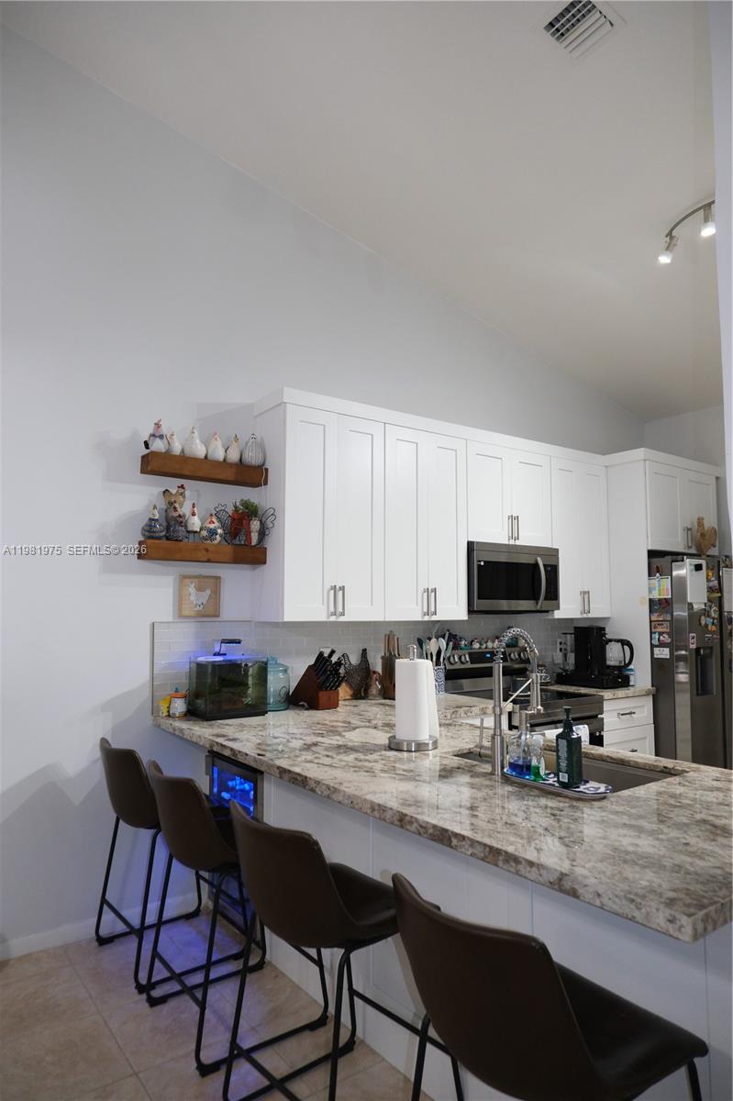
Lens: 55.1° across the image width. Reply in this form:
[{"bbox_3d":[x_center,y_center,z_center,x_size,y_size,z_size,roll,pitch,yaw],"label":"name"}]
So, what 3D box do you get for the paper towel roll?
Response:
[{"bbox_3d":[0.170,0.538,2.526,0.136,0.281,0.136,0,-5,0],"label":"paper towel roll"}]

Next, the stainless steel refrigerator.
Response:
[{"bbox_3d":[2.152,0.973,4.990,0.908,1.760,0.830,4,-6,-36],"label":"stainless steel refrigerator"}]

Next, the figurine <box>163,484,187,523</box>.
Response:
[{"bbox_3d":[-0.902,-0.168,3.317,0.126,0.266,0.101,-3,-5,30],"label":"figurine"}]

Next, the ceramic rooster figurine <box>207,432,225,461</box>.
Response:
[{"bbox_3d":[-0.740,-0.507,3.459,0.088,0.171,0.100,2,-5,-21],"label":"ceramic rooster figurine"}]

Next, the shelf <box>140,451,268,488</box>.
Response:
[{"bbox_3d":[-0.778,-0.387,3.427,0.600,0.080,0.140,4,-6,-36],"label":"shelf"}]

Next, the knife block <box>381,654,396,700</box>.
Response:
[{"bbox_3d":[0.156,0.711,3.980,0.110,0.250,0.130,4,-6,-36],"label":"knife block"}]

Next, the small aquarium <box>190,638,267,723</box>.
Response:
[{"bbox_3d":[-0.646,0.588,3.255,0.303,0.337,0.261,4,-6,-36],"label":"small aquarium"}]

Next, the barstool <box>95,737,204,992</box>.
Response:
[{"bbox_3d":[-0.812,1.227,2.966,0.505,0.882,0.485,4,-6,-36],"label":"barstool"}]

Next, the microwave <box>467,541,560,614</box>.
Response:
[{"bbox_3d":[0.824,0.181,4.392,0.762,0.417,0.405,4,-6,-36],"label":"microwave"}]

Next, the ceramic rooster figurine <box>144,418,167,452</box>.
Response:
[{"bbox_3d":[-0.983,-0.527,3.281,0.108,0.178,0.085,2,-5,-24],"label":"ceramic rooster figurine"}]

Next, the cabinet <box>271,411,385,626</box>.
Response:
[{"bbox_3d":[-0.244,-0.163,3.683,0.601,1.049,0.335,4,-6,-36],"label":"cabinet"}]

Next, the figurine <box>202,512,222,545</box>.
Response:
[{"bbox_3d":[-0.748,-0.106,3.398,0.105,0.156,0.111,2,-5,-20],"label":"figurine"}]

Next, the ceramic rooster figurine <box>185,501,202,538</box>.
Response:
[{"bbox_3d":[-0.827,-0.130,3.364,0.070,0.199,0.085,2,-5,-18],"label":"ceramic rooster figurine"}]

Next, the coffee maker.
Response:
[{"bbox_3d":[1.528,0.716,4.757,0.265,0.382,0.380,4,-6,-36],"label":"coffee maker"}]

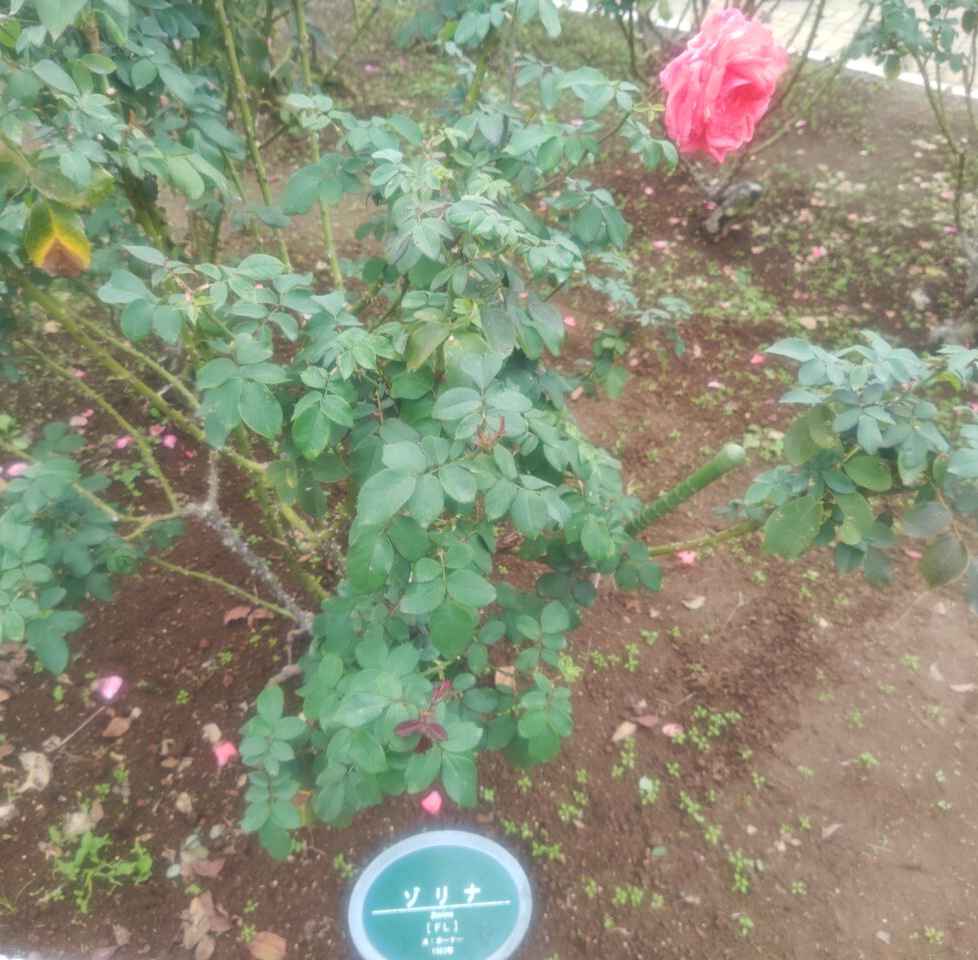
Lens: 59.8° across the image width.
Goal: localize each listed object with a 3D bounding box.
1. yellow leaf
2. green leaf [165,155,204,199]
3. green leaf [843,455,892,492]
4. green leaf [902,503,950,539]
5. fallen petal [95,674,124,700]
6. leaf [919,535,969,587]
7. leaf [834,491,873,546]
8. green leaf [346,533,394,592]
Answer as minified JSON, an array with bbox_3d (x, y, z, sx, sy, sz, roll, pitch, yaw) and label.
[{"bbox_3d":[-0.406,-0.227,0.800,0.060,0.072,0.012,-15,4,-22],"label":"yellow leaf"},{"bbox_3d":[-0.365,-0.364,1.020,0.031,0.010,0.061,-36,91,-6],"label":"green leaf"},{"bbox_3d":[0.383,-0.006,0.862,0.046,0.011,0.033,34,87,23],"label":"green leaf"},{"bbox_3d":[0.514,0.048,1.000,0.053,0.012,0.040,-15,71,19],"label":"green leaf"},{"bbox_3d":[-0.703,0.384,1.575,0.041,0.014,0.046,12,47,12],"label":"fallen petal"},{"bbox_3d":[0.524,0.094,0.980,0.048,0.012,0.065,26,86,28],"label":"leaf"},{"bbox_3d":[0.428,0.046,1.000,0.040,0.012,0.066,-12,76,18],"label":"leaf"},{"bbox_3d":[-0.125,0.086,0.890,0.047,0.010,0.064,15,80,9],"label":"green leaf"}]

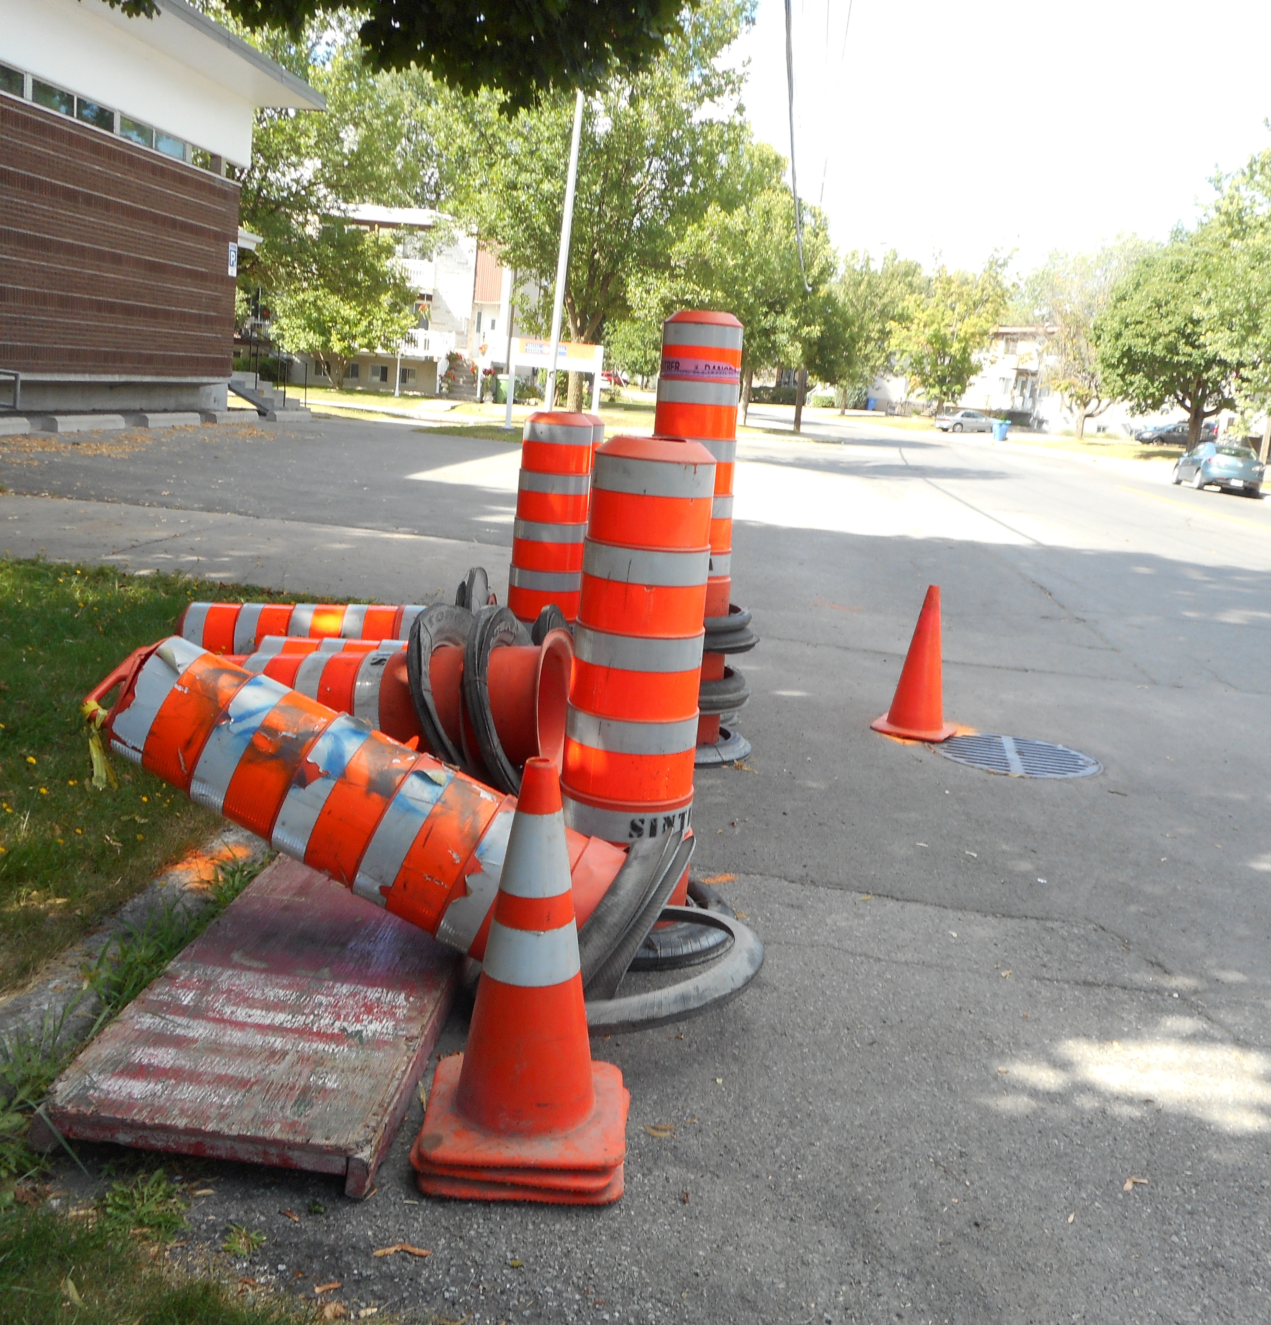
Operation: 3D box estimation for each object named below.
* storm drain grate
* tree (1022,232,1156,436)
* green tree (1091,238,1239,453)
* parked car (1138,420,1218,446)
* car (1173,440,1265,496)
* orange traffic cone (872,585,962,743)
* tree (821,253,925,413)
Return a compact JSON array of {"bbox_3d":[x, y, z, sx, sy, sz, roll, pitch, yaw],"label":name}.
[{"bbox_3d":[1.735,0.447,5.837,0.750,0.040,0.750,7,12,4],"label":"storm drain grate"},{"bbox_3d":[27.373,-19.828,77.500,8.200,11.900,8.200,6,12,0],"label":"tree"},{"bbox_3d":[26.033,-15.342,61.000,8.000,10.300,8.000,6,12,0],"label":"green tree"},{"bbox_3d":[30.673,-13.079,72.740,4.400,1.500,1.760,6,12,2],"label":"parked car"},{"bbox_3d":[18.171,-6.095,39.643,1.760,1.470,4.500,8,12,9],"label":"car"},{"bbox_3d":[1.380,-0.018,6.038,0.370,0.710,0.370,11,13,23],"label":"orange traffic cone"},{"bbox_3d":[17.863,-25.391,98.000,9.000,12.200,9.000,6,12,0],"label":"tree"}]

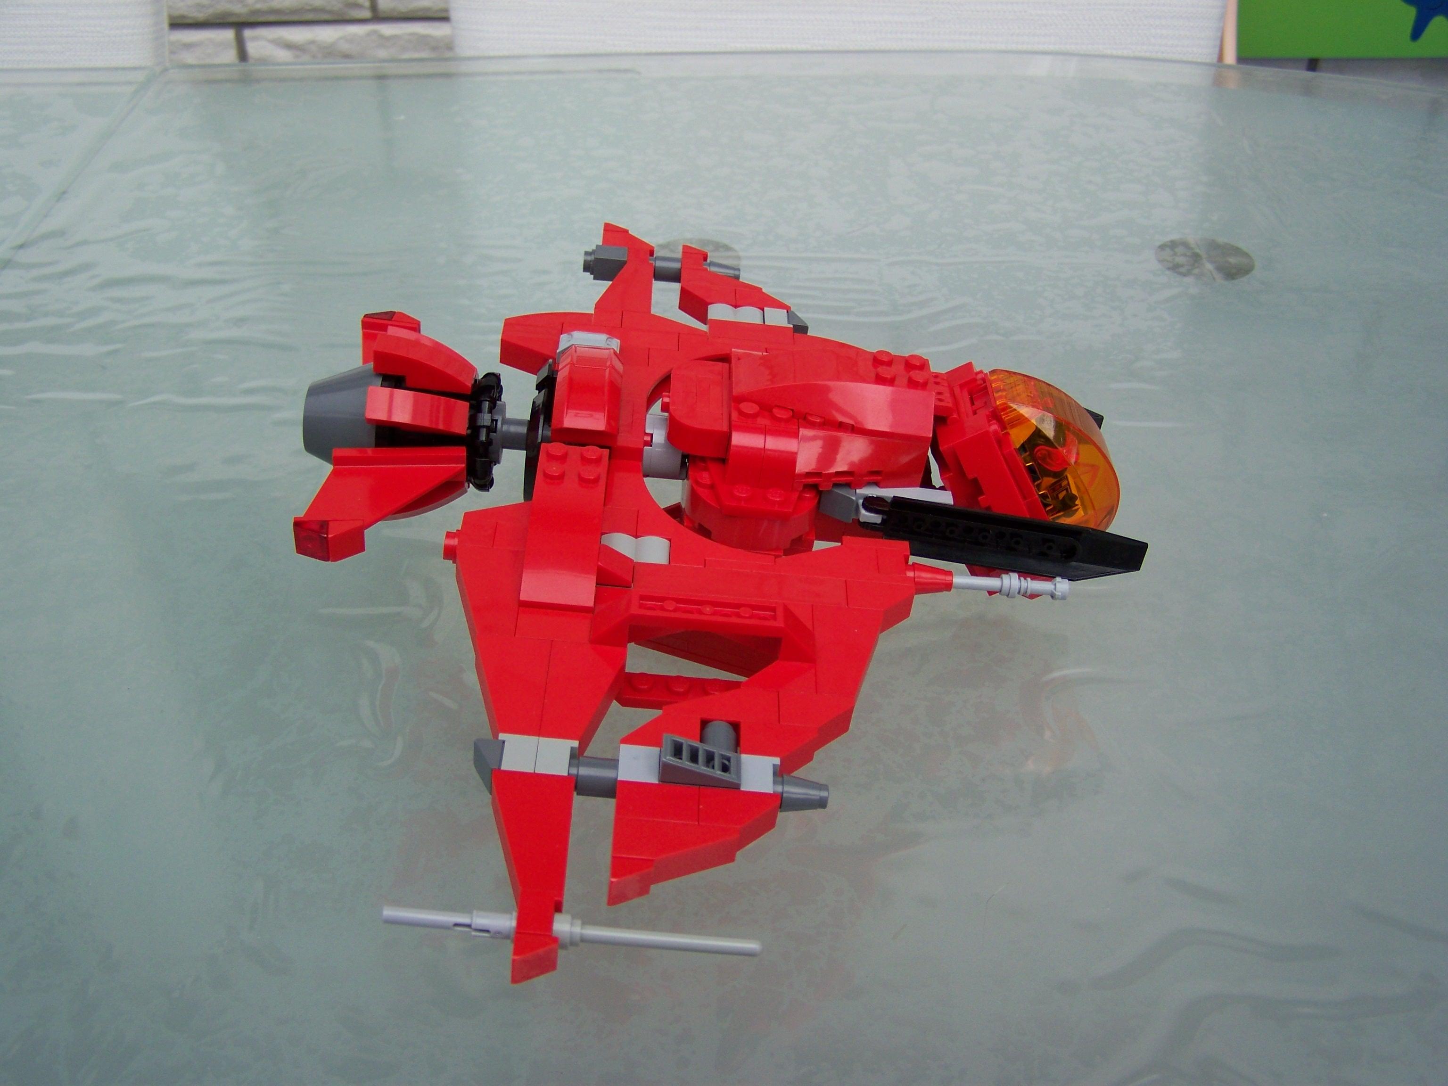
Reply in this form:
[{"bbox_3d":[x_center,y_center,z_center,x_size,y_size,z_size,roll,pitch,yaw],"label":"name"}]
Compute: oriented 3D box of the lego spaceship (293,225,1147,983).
[{"bbox_3d":[0.000,-0.007,0.386,0.209,0.069,0.275,4,38,-2],"label":"lego spaceship"}]

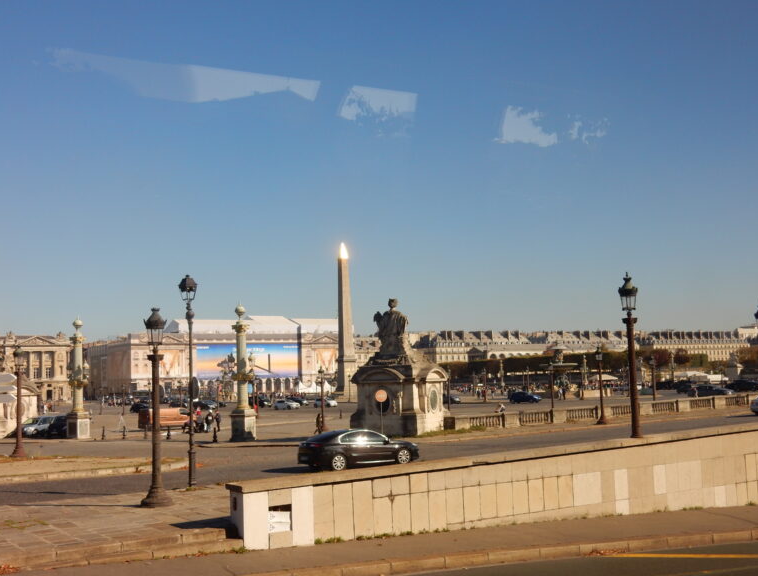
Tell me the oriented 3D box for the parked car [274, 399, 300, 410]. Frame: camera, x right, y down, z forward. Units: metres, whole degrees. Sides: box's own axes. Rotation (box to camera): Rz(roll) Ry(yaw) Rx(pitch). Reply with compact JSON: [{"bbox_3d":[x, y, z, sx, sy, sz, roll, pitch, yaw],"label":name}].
[{"bbox_3d":[-12.971,16.538,135.074,1.770,1.500,4.100,4,-8,-45],"label":"parked car"}]

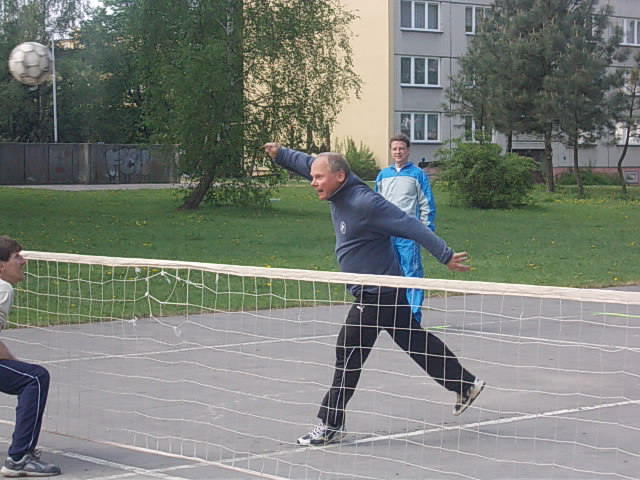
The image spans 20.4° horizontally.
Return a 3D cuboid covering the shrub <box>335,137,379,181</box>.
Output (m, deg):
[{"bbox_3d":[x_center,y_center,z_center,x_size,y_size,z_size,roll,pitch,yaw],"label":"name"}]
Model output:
[{"bbox_3d":[1.730,-3.810,83.000,2.150,2.100,2.000,0,3,0],"label":"shrub"}]

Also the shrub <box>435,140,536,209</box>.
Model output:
[{"bbox_3d":[5.050,-2.000,54.200,3.100,2.100,2.700,0,3,0],"label":"shrub"}]

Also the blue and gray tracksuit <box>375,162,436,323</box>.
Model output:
[{"bbox_3d":[0.742,0.087,15.500,0.550,1.530,0.330,1,2,18],"label":"blue and gray tracksuit"}]

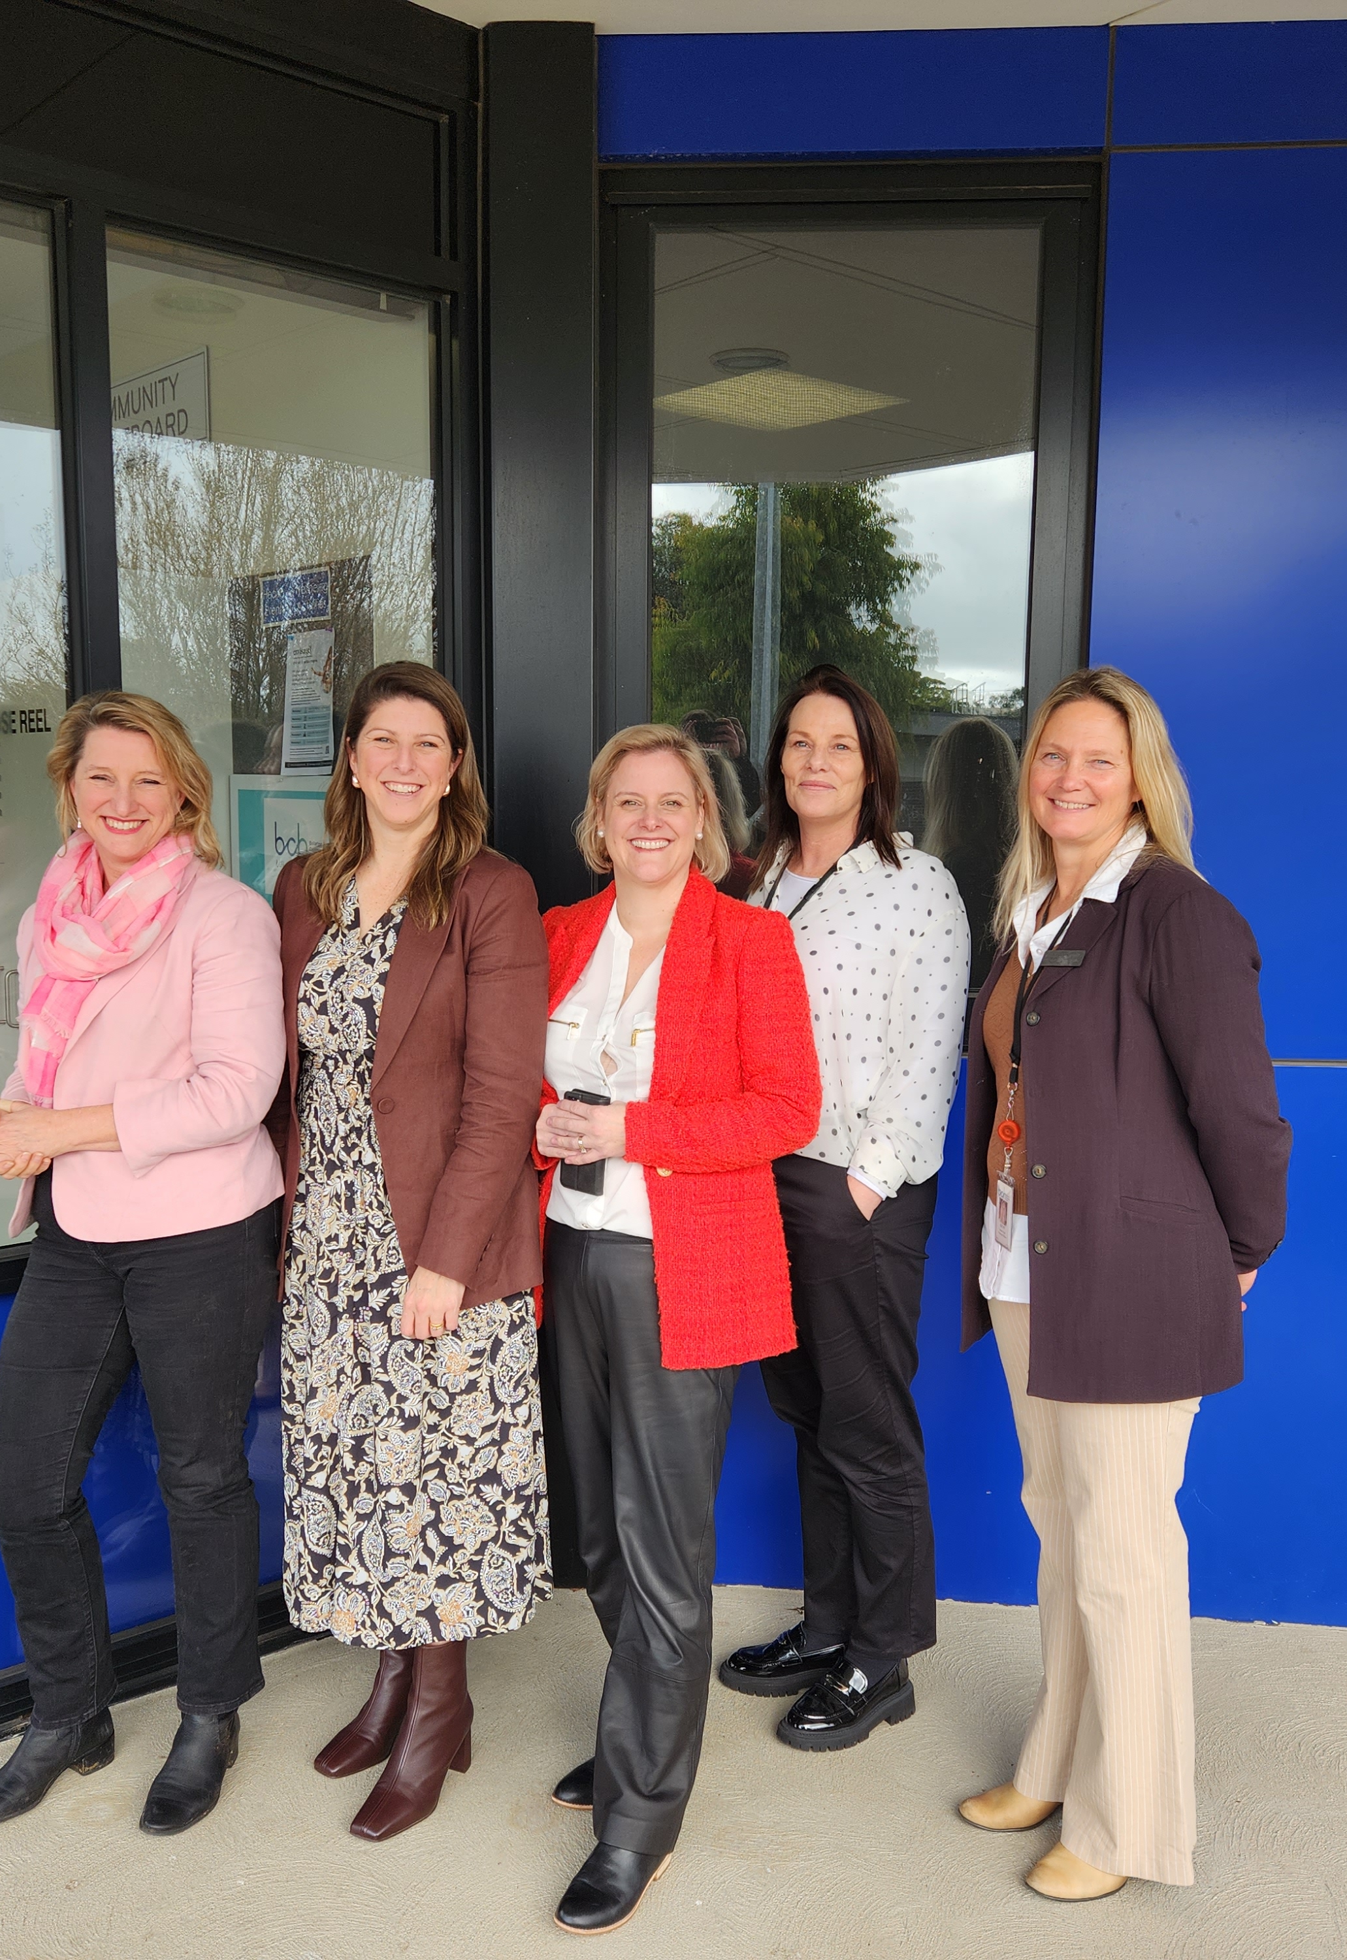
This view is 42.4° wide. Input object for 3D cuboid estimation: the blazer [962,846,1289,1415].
[{"bbox_3d":[0.621,0.183,2.392,0.370,0.750,0.450,-4,8,-35],"label":"blazer"}]

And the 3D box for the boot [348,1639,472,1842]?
[{"bbox_3d":[-0.384,1.104,2.588,0.092,0.230,0.250,4,7,24],"label":"boot"}]

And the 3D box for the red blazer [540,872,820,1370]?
[{"bbox_3d":[-0.002,0.184,2.396,0.440,0.680,0.280,4,7,28],"label":"red blazer"}]

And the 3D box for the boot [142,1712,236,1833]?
[{"bbox_3d":[-0.712,1.142,2.603,0.100,0.165,0.250,3,7,22],"label":"boot"}]

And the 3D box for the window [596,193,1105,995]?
[{"bbox_3d":[0.307,-0.644,3.042,0.852,1.447,0.080,1,7,5],"label":"window"}]

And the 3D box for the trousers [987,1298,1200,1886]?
[{"bbox_3d":[0.587,0.761,2.472,0.280,0.930,0.340,-3,8,-30],"label":"trousers"}]

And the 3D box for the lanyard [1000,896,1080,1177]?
[{"bbox_3d":[0.527,0.050,2.361,0.170,0.450,0.140,-4,8,-33],"label":"lanyard"}]

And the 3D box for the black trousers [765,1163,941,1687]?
[{"bbox_3d":[0.287,0.673,2.835,0.300,0.920,0.360,-5,8,-39],"label":"black trousers"}]

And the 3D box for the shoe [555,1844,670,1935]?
[{"bbox_3d":[-0.076,1.193,2.411,0.098,0.100,0.260,3,7,23],"label":"shoe"}]

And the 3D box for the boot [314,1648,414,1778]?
[{"bbox_3d":[-0.462,1.094,2.753,0.100,0.230,0.250,6,9,42],"label":"boot"}]

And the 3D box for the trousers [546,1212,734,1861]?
[{"bbox_3d":[-0.044,0.769,2.473,0.340,0.910,0.340,4,7,26],"label":"trousers"}]

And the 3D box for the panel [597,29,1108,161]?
[{"bbox_3d":[0.297,-1.486,2.927,0.855,0.207,0.030,1,7,5],"label":"panel"}]

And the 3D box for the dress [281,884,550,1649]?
[{"bbox_3d":[-0.376,0.405,2.578,0.420,1.160,0.330,4,8,31],"label":"dress"}]

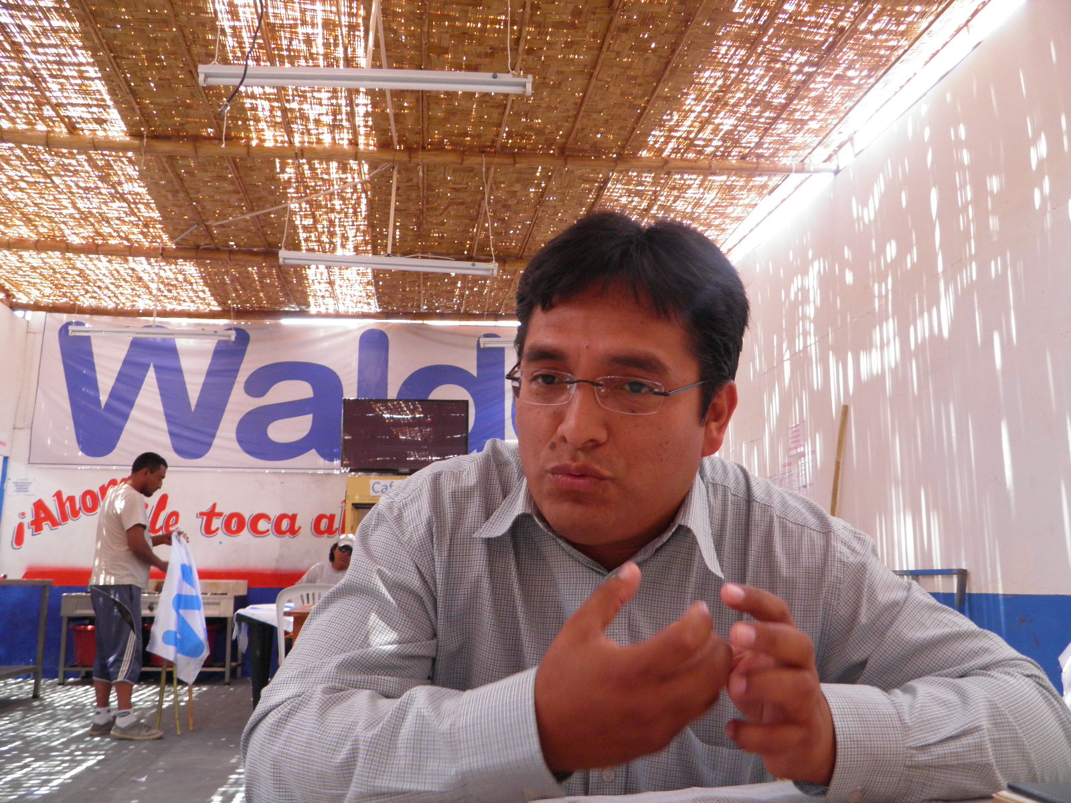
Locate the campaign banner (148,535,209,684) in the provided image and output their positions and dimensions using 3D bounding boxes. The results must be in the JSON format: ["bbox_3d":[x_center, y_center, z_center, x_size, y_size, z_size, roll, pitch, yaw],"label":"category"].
[{"bbox_3d":[-2.144,1.244,5.204,0.350,0.870,0.180,5,-13,-21],"label":"campaign banner"}]

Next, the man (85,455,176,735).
[{"bbox_3d":[-2.398,1.124,5.189,0.520,1.650,0.460,7,-14,-26],"label":"man"}]

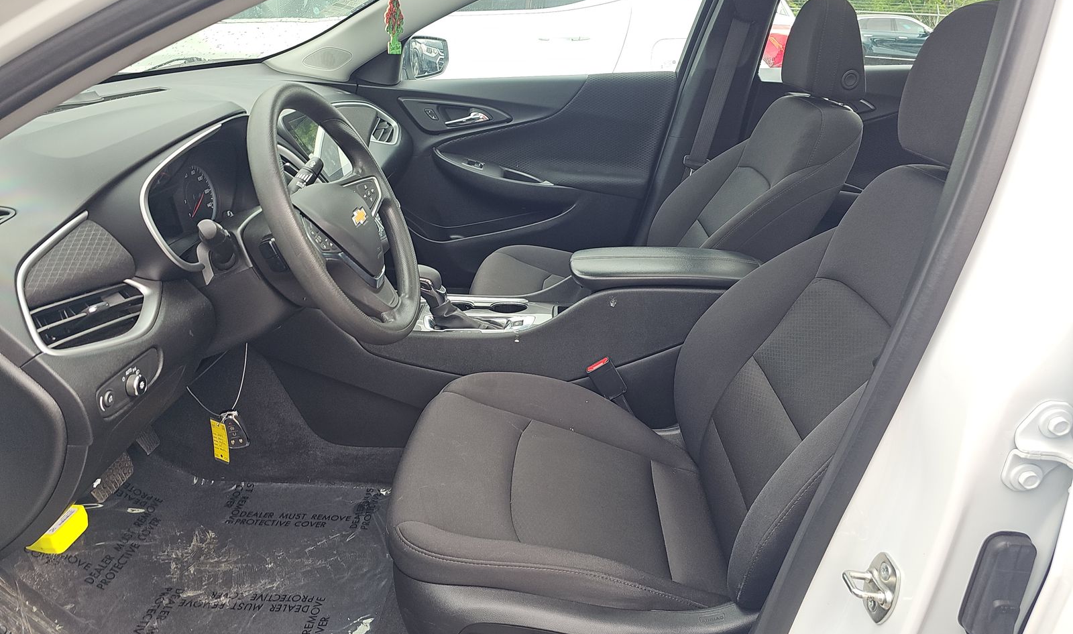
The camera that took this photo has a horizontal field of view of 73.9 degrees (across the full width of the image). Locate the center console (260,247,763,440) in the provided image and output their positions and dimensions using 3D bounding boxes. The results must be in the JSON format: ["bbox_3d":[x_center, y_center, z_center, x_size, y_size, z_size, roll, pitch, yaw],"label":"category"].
[{"bbox_3d":[-0.030,0.044,1.453,0.990,0.436,0.247,3,24,3],"label":"center console"}]

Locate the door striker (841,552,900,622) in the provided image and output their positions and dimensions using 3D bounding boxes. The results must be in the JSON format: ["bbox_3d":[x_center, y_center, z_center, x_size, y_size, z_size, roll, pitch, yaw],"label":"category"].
[{"bbox_3d":[0.275,0.225,0.588,0.037,0.063,0.046,3,24,3],"label":"door striker"}]

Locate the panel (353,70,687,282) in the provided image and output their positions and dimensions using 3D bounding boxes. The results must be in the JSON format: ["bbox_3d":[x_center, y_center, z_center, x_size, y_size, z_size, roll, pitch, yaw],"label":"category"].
[{"bbox_3d":[-0.091,-0.375,2.068,0.944,0.677,0.126,3,24,3],"label":"panel"}]

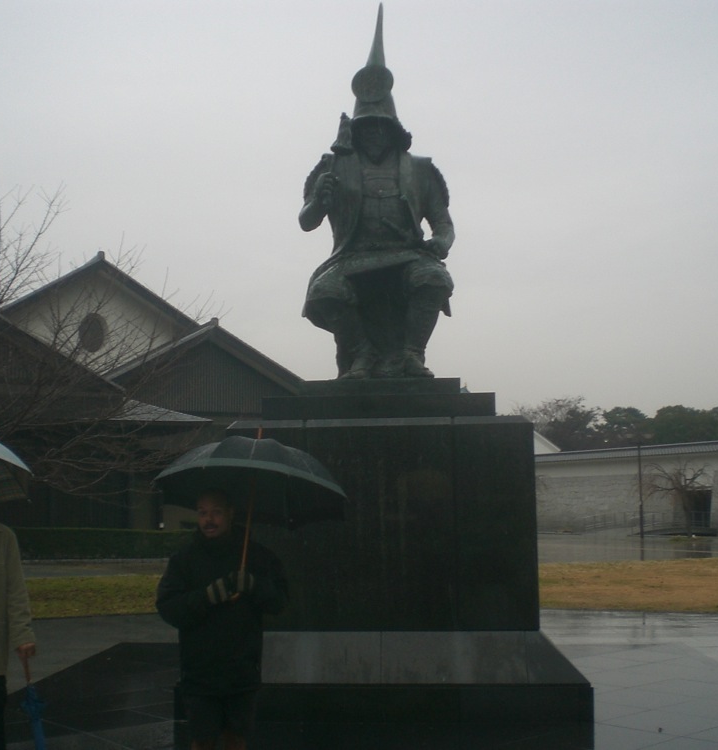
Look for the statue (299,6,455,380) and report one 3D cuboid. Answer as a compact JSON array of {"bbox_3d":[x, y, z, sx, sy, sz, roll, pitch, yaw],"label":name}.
[{"bbox_3d":[0.159,-1.653,9.909,1.393,3.554,1.250,-1,-7,4],"label":"statue"}]

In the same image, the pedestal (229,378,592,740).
[{"bbox_3d":[0.235,1.399,9.573,3.045,2.590,2.976,-1,-7,4],"label":"pedestal"}]

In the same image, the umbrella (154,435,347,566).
[{"bbox_3d":[-0.508,0.644,5.151,0.947,0.833,0.947,4,-24,2],"label":"umbrella"}]

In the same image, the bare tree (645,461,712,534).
[{"bbox_3d":[14.078,5.453,48.476,3.135,3.419,3.044,-1,-7,4],"label":"bare tree"}]

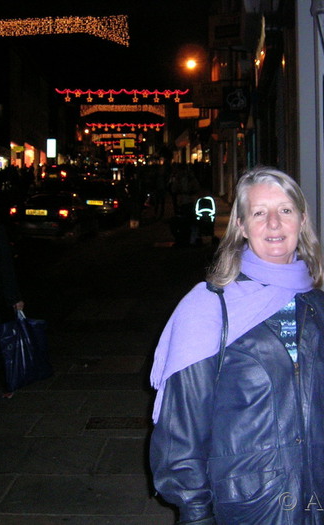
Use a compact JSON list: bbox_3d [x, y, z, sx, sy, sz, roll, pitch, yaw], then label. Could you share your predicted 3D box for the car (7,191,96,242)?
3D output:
[{"bbox_3d":[-2.851,-1.342,18.904,1.660,1.420,4.050,0,7,3],"label":"car"}]

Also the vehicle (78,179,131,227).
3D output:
[{"bbox_3d":[-1.954,-1.924,23.605,1.680,1.430,4.100,-1,7,1],"label":"vehicle"}]

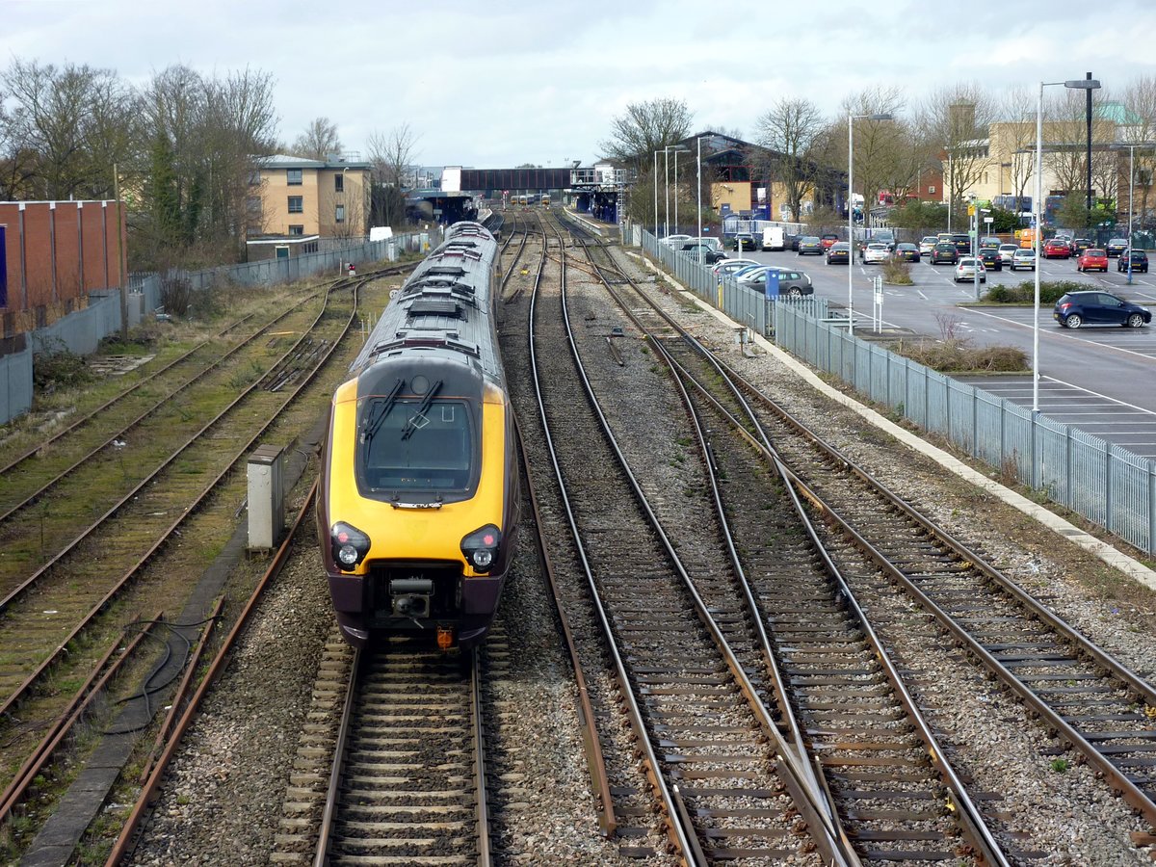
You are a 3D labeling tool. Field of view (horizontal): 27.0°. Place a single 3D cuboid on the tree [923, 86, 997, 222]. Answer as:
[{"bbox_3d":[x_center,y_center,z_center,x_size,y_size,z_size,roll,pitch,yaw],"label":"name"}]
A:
[{"bbox_3d":[39.217,-28.513,247.173,7.900,15.200,7.900,-1,6,0],"label":"tree"}]

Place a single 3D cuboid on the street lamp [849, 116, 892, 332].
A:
[{"bbox_3d":[9.286,-6.105,76.300,1.400,8.170,0.330,-1,6,-2],"label":"street lamp"}]

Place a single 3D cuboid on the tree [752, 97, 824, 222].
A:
[{"bbox_3d":[18.819,-24.095,214.000,6.500,11.760,6.500,0,6,0],"label":"tree"}]

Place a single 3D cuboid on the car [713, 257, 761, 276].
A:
[{"bbox_3d":[9.560,-9.042,135.219,4.200,1.480,1.770,-1,6,-2],"label":"car"}]

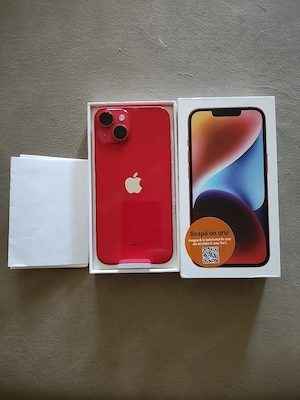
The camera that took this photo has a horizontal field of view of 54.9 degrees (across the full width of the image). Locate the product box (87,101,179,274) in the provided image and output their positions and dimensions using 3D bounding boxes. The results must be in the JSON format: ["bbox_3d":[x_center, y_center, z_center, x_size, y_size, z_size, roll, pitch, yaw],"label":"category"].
[{"bbox_3d":[-0.015,-0.012,0.279,0.083,0.025,0.157,-1,88,0],"label":"product box"}]

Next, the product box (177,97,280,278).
[{"bbox_3d":[0.070,-0.012,0.273,0.087,0.027,0.163,-1,88,0],"label":"product box"}]

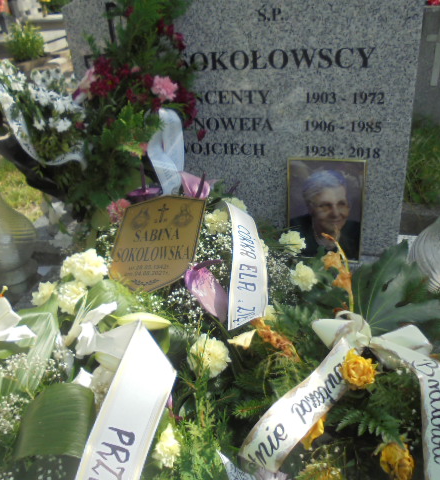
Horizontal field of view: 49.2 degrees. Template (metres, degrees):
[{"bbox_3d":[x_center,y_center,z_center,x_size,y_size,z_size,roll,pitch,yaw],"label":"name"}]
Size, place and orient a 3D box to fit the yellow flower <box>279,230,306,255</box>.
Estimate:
[{"bbox_3d":[0.158,0.005,1.050,0.060,0.052,0.057,-5,24,0],"label":"yellow flower"}]

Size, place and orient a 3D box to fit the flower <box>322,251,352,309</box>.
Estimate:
[{"bbox_3d":[0.217,0.073,0.890,0.052,0.105,0.050,-5,24,0],"label":"flower"}]

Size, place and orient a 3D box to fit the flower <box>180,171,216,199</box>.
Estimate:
[{"bbox_3d":[-0.046,-0.118,1.020,0.078,0.065,0.050,-7,24,-4],"label":"flower"}]

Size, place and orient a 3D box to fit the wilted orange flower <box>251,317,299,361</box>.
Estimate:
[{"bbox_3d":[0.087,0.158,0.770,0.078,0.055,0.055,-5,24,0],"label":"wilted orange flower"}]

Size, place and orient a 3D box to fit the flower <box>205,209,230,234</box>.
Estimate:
[{"bbox_3d":[-0.004,-0.038,1.000,0.057,0.052,0.055,-5,24,0],"label":"flower"}]

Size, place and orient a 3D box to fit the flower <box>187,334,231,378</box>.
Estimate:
[{"bbox_3d":[-0.017,0.174,0.720,0.063,0.055,0.060,-5,24,0],"label":"flower"}]

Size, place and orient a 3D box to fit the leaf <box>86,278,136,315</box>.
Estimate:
[{"bbox_3d":[-0.194,0.101,0.860,0.090,0.055,0.070,-5,24,0],"label":"leaf"}]

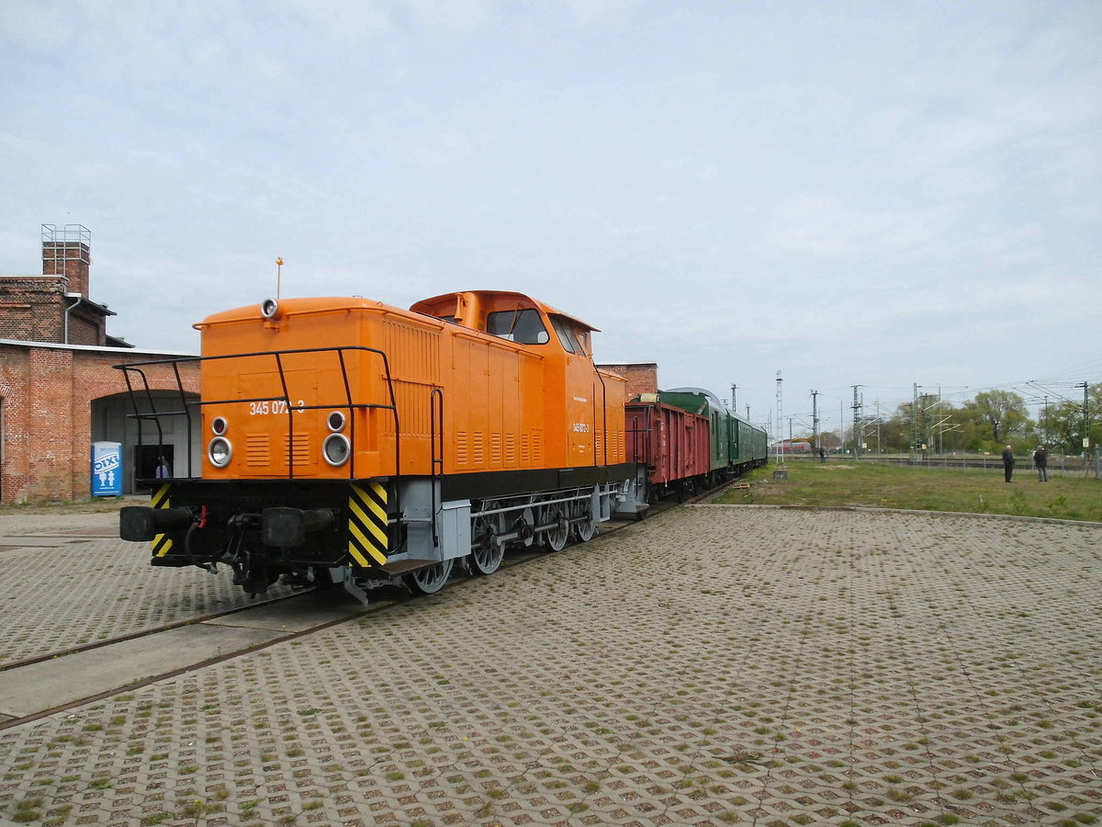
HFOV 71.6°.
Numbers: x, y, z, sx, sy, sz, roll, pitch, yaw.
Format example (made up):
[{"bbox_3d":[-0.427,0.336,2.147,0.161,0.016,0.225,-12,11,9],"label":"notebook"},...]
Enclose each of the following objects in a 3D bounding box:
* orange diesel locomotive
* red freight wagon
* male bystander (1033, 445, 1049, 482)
[{"bbox_3d":[-1.170,0.187,12.084,3.080,4.220,10.880,-2,-3,21],"label":"orange diesel locomotive"},{"bbox_3d":[2.497,1.304,21.817,2.800,2.870,10.000,-2,-3,19],"label":"red freight wagon"},{"bbox_3d":[22.956,2.367,35.800,0.620,1.740,0.420,-2,-3,19],"label":"male bystander"}]

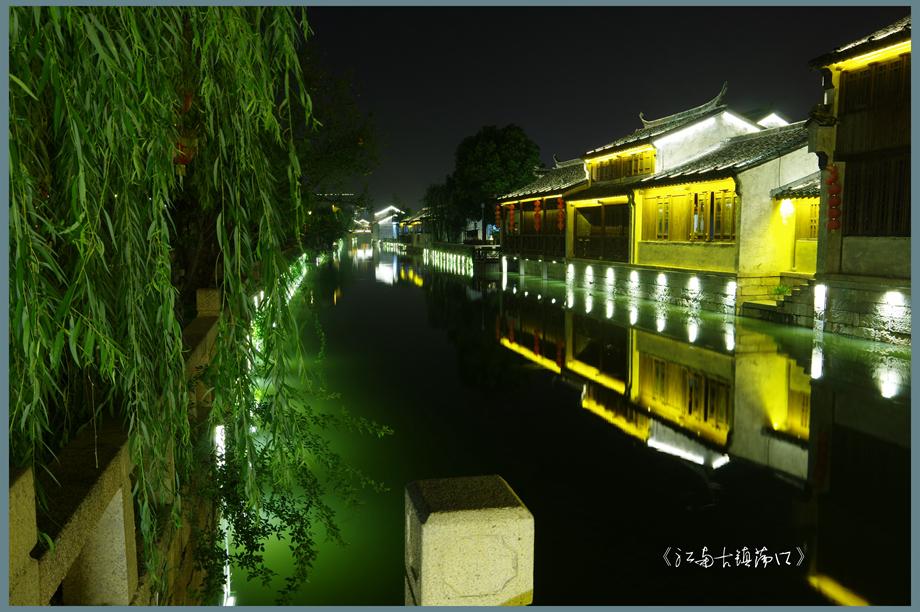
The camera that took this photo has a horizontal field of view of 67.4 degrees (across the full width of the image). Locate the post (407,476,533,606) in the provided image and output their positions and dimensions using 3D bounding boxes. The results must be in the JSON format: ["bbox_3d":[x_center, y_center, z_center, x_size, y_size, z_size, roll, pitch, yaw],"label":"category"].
[{"bbox_3d":[0.015,0.843,1.476,0.220,0.920,0.220,-2,6,-14],"label":"post"}]

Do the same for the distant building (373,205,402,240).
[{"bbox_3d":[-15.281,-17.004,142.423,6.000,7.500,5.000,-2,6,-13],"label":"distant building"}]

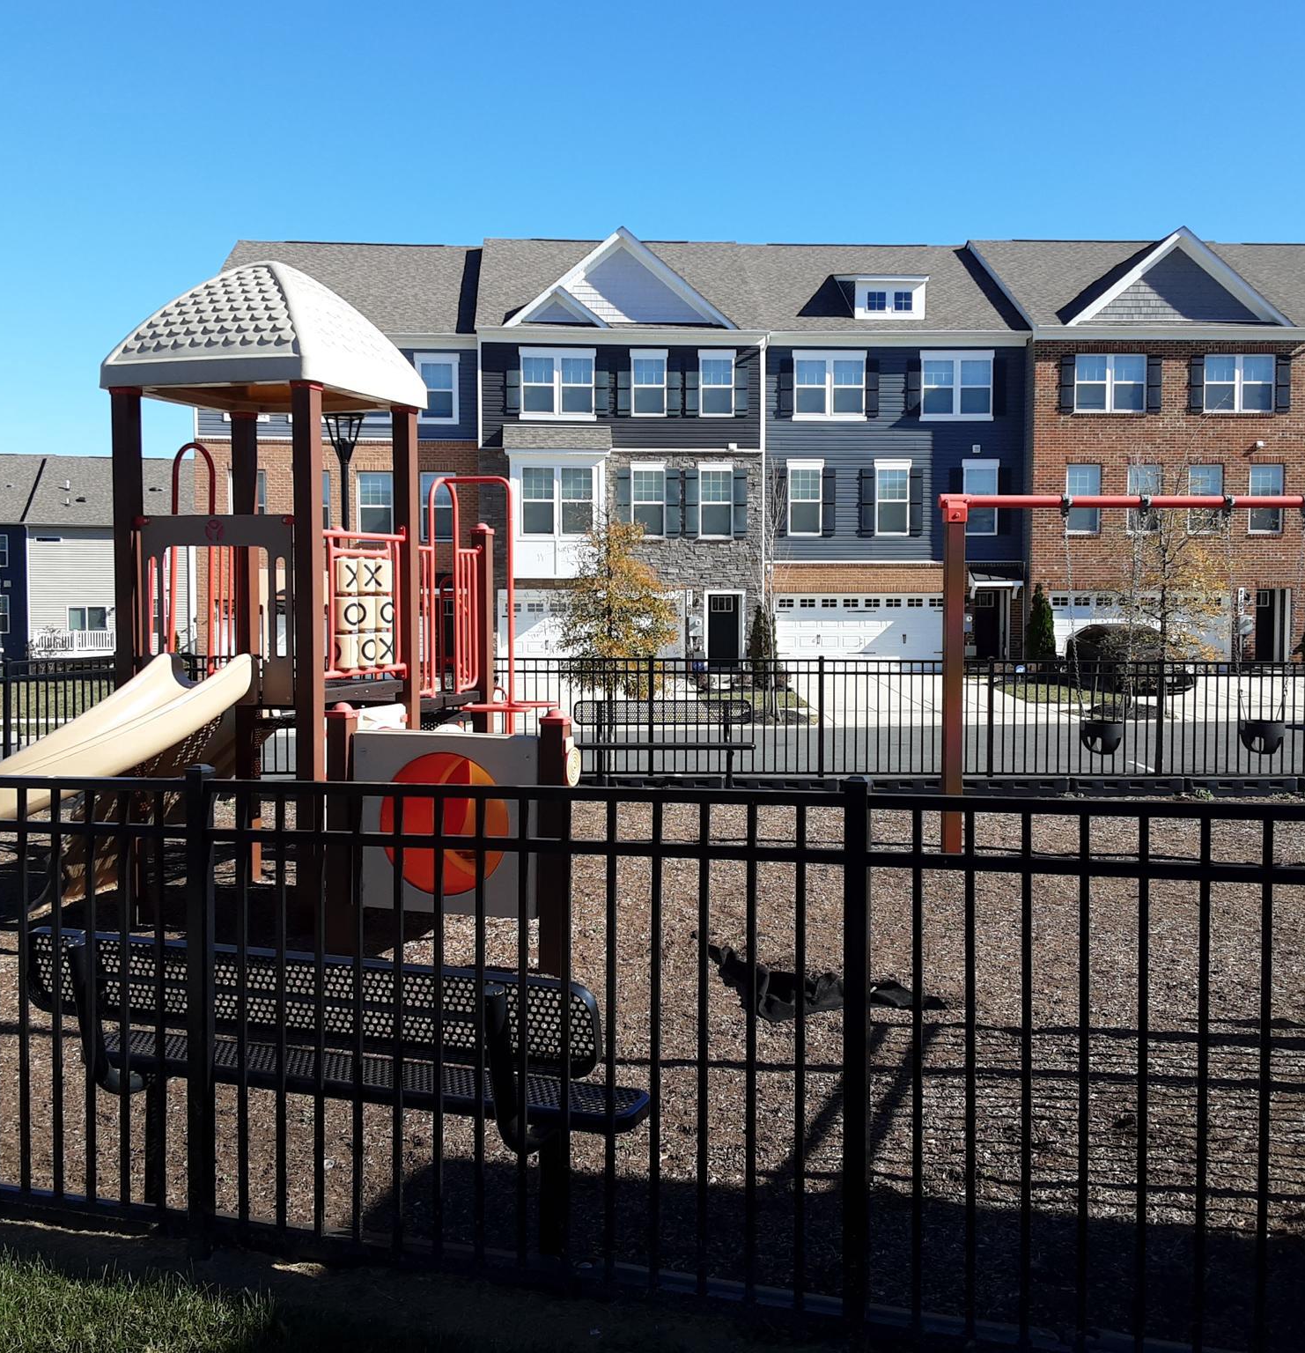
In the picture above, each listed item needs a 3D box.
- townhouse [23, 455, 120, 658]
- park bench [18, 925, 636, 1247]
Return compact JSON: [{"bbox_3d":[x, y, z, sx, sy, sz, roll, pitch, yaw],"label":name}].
[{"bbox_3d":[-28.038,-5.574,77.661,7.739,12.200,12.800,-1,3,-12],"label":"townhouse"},{"bbox_3d":[-0.917,1.139,4.091,1.830,0.835,0.520,1,3,21],"label":"park bench"}]

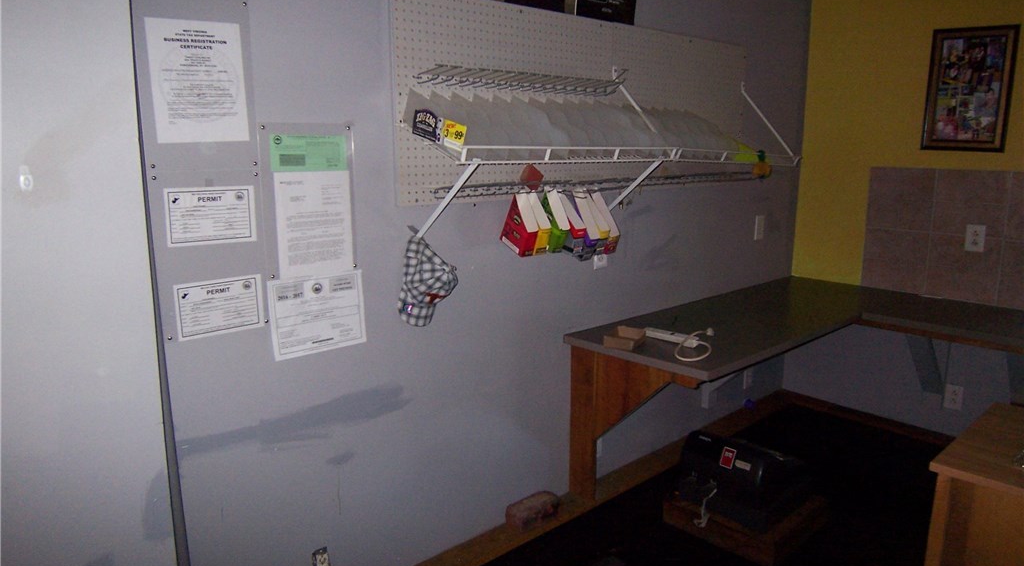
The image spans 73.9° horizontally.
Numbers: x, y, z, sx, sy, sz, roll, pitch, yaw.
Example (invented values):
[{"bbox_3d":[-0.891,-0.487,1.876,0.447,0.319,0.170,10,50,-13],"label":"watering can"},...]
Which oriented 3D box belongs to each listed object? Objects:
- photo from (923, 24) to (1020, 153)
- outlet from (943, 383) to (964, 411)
[{"bbox_3d":[1.989,-0.840,2.974,0.025,0.525,0.335,-9,14,-40],"label":"photo"},{"bbox_3d":[2.063,0.535,3.175,0.012,0.115,0.071,-9,14,-40],"label":"outlet"}]

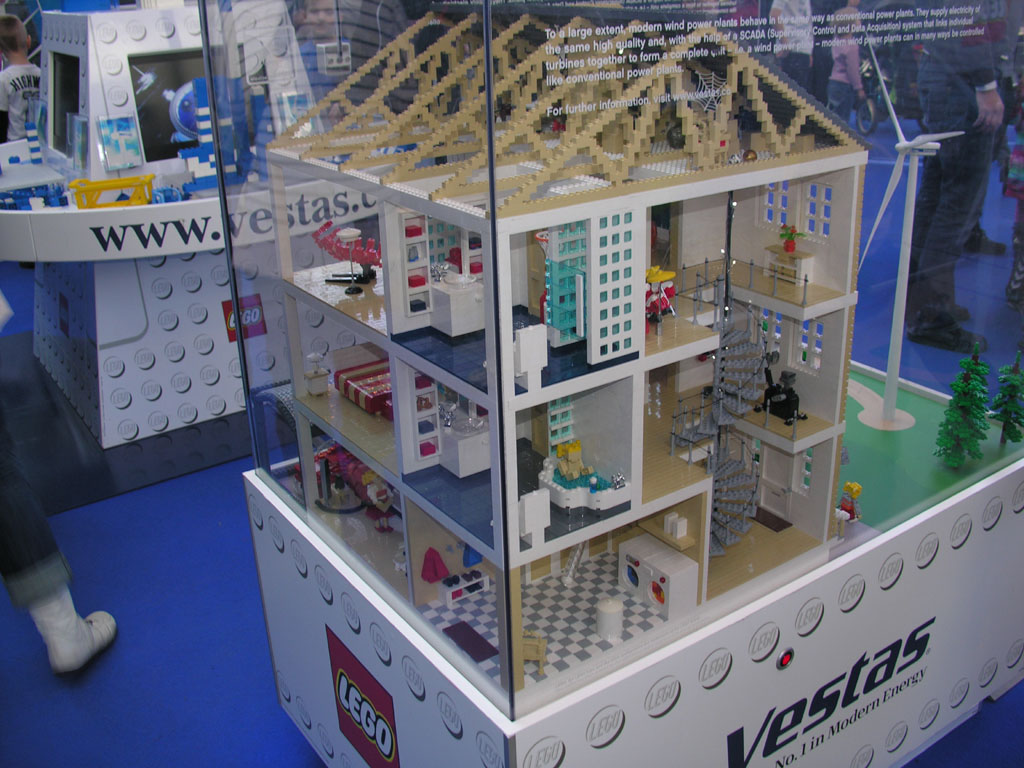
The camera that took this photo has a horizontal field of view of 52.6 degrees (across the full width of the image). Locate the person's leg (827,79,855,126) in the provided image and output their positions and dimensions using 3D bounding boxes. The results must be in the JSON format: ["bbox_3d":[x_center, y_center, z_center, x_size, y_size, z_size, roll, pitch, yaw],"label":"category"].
[{"bbox_3d":[2.253,-1.841,7.076,0.175,0.450,0.180,-4,23,-6],"label":"person's leg"}]

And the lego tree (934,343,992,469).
[{"bbox_3d":[0.702,0.037,1.600,0.078,0.207,0.078,-16,27,-31],"label":"lego tree"}]

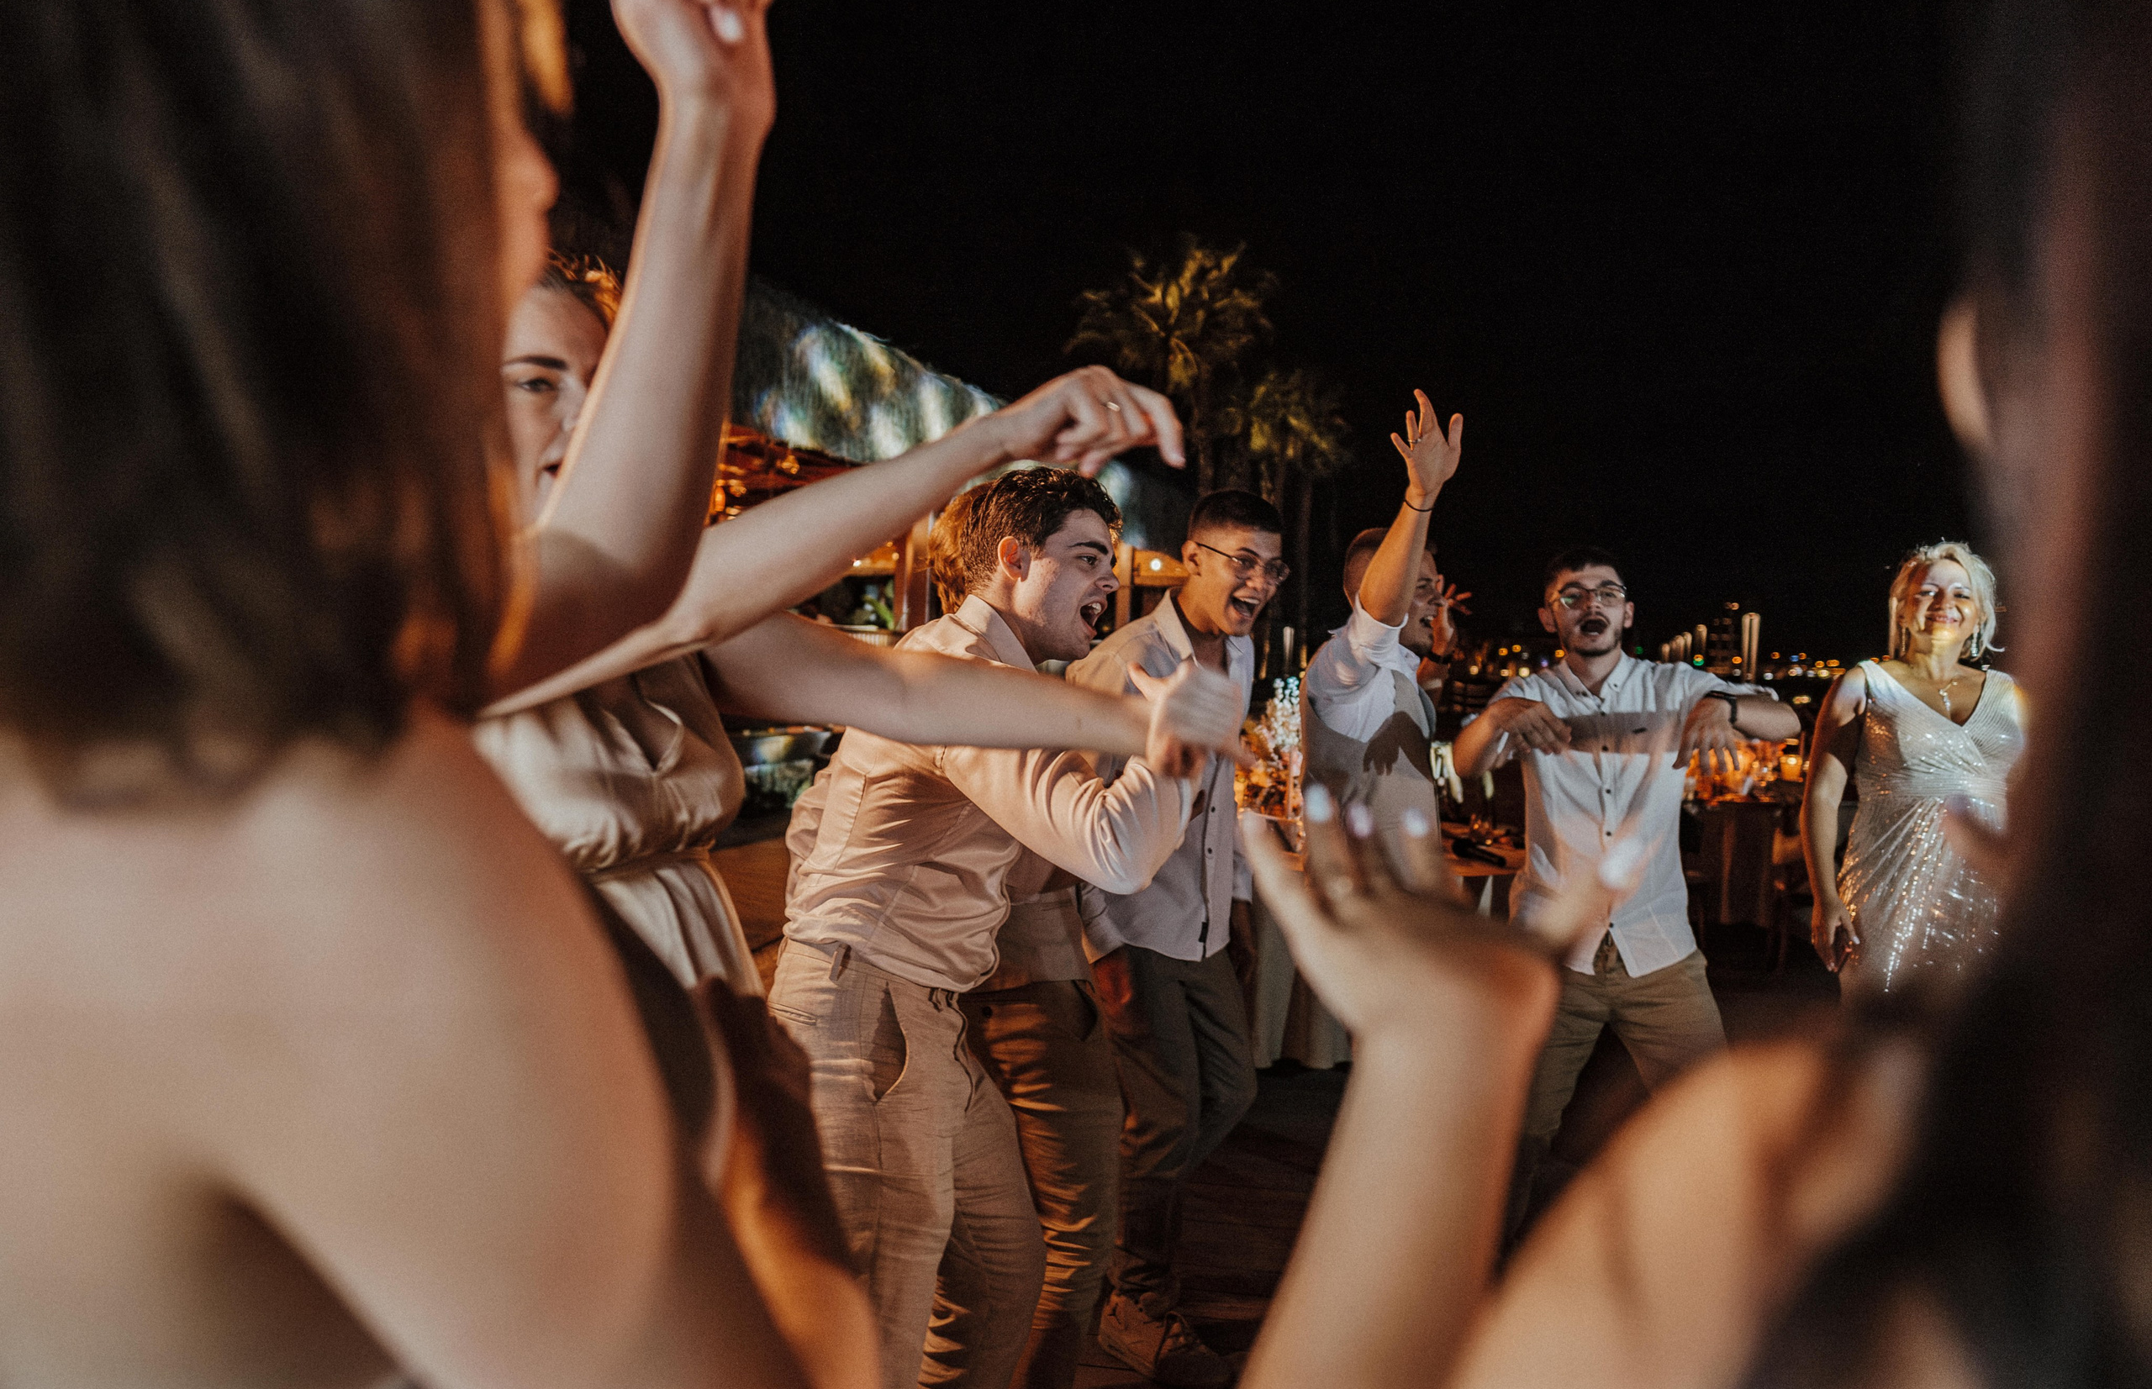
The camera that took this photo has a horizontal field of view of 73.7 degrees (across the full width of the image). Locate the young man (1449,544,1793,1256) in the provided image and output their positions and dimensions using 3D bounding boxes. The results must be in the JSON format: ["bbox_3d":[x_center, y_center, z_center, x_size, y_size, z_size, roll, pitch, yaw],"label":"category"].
[{"bbox_3d":[1.160,0.480,3.030,0.720,1.590,0.500,0,1,16],"label":"young man"}]

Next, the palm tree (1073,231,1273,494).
[{"bbox_3d":[1.650,-3.500,25.000,3.600,9.000,3.600,0,1,0],"label":"palm tree"}]

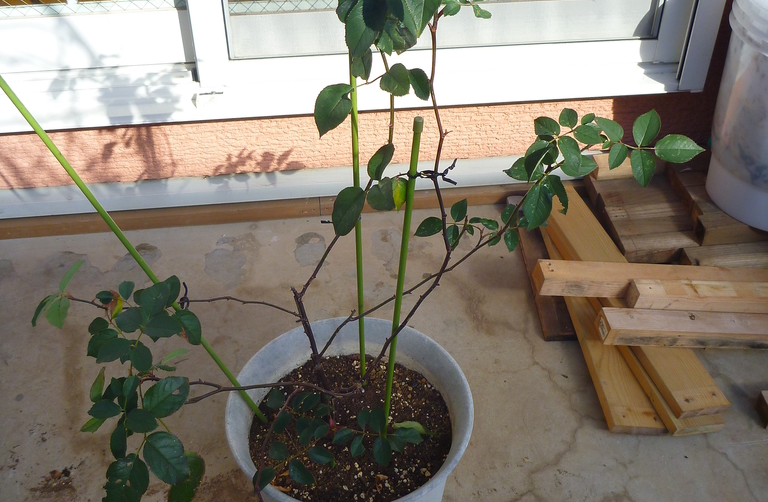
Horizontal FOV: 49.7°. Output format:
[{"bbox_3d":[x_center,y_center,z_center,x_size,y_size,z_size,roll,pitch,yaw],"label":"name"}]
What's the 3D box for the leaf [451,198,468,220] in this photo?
[{"bbox_3d":[0.085,-0.046,0.912,0.018,0.010,0.032,21,68,13],"label":"leaf"}]

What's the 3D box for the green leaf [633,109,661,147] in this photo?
[{"bbox_3d":[0.276,-0.129,0.870,0.027,0.007,0.043,22,84,17],"label":"green leaf"}]

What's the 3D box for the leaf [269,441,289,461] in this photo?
[{"bbox_3d":[-0.123,0.234,0.970,0.027,0.006,0.022,38,68,12],"label":"leaf"}]

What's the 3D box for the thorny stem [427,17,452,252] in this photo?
[{"bbox_3d":[0.056,-0.117,0.829,0.025,0.272,0.021,-7,38,0],"label":"thorny stem"}]

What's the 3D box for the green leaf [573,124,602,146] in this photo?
[{"bbox_3d":[0.214,-0.122,0.870,0.033,0.006,0.021,26,84,15],"label":"green leaf"}]

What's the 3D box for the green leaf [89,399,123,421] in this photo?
[{"bbox_3d":[-0.349,0.200,1.035,0.039,0.010,0.027,-6,60,-15],"label":"green leaf"}]

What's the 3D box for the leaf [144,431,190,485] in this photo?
[{"bbox_3d":[-0.264,0.256,1.010,0.074,0.013,0.046,38,59,16],"label":"leaf"}]

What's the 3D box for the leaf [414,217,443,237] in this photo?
[{"bbox_3d":[0.048,-0.025,0.900,0.035,0.007,0.021,-24,65,-9],"label":"leaf"}]

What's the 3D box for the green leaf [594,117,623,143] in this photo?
[{"bbox_3d":[0.227,-0.123,0.835,0.022,0.008,0.040,-38,66,-7],"label":"green leaf"}]

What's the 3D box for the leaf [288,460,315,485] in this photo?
[{"bbox_3d":[-0.093,0.249,0.930,0.040,0.008,0.022,38,59,25],"label":"leaf"}]

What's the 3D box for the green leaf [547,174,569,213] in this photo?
[{"bbox_3d":[0.182,-0.060,0.870,0.025,0.009,0.045,-20,72,3],"label":"green leaf"}]

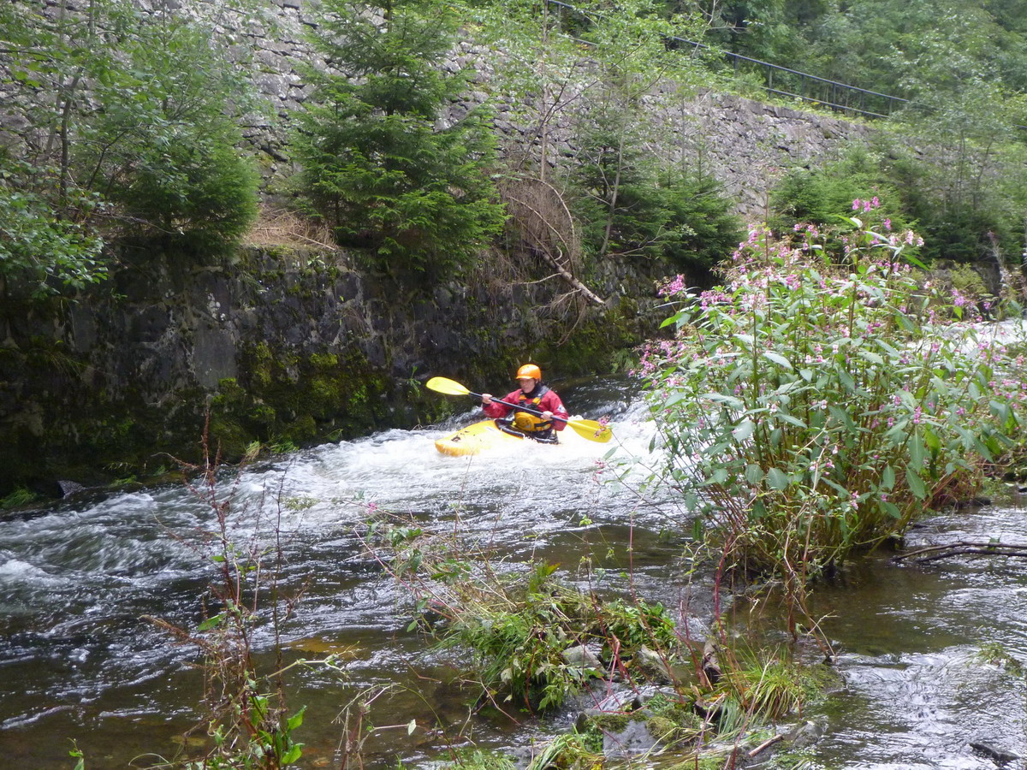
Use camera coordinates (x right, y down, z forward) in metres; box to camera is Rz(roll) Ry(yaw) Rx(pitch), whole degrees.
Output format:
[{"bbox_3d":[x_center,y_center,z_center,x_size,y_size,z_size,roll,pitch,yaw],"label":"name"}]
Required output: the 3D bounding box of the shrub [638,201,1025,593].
[{"bbox_3d":[1.780,-0.010,7.800,2.100,2.000,1.800,0,4,0],"label":"shrub"}]

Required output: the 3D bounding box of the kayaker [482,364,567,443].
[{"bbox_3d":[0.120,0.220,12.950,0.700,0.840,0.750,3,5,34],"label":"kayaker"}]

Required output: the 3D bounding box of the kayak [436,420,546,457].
[{"bbox_3d":[0.140,0.525,13.050,0.650,0.380,2.450,9,9,37],"label":"kayak"}]

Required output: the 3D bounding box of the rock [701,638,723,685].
[{"bbox_3d":[0.718,1.000,5.050,0.090,0.140,0.140,0,4,0],"label":"rock"}]

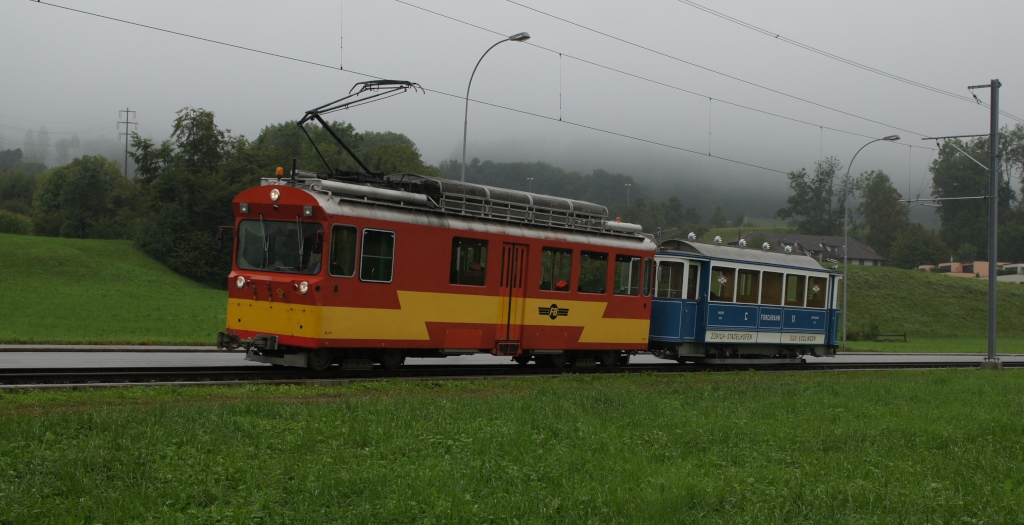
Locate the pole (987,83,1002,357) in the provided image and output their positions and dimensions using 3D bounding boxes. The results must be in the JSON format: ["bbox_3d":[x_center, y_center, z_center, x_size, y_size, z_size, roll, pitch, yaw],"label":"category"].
[{"bbox_3d":[17.282,-1.510,42.740,0.280,9.980,0.280,0,-4,42],"label":"pole"}]

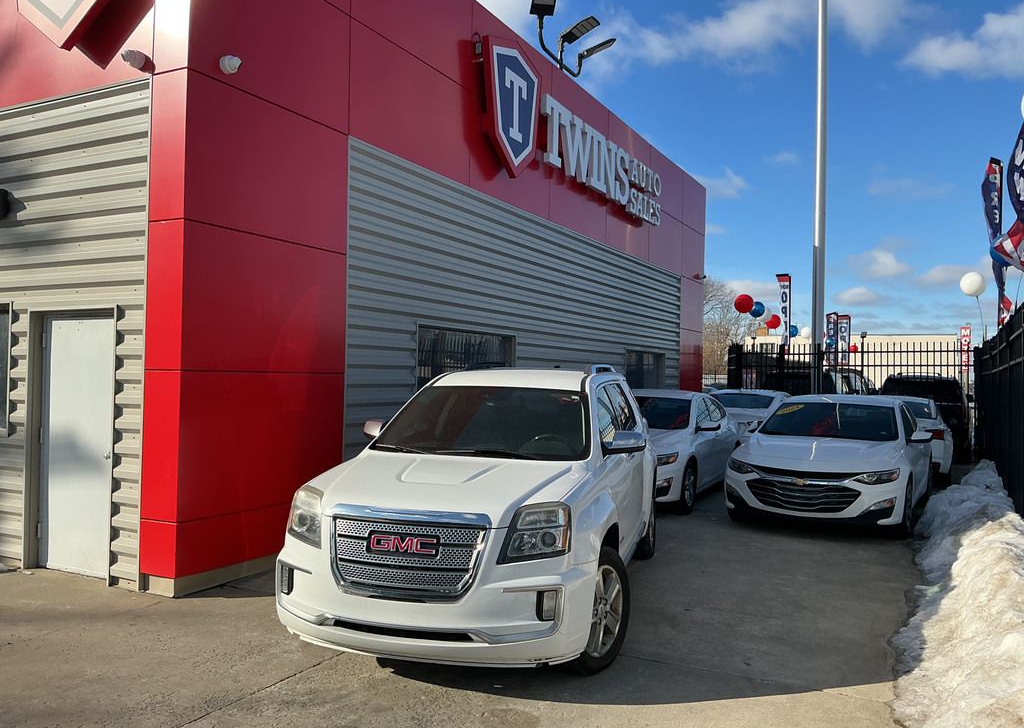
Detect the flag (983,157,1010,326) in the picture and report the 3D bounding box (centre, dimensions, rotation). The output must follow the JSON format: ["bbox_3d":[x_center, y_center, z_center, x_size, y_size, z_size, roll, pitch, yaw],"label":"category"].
[{"bbox_3d":[6.860,-1.720,12.150,0.550,2.450,0.170,2,-1,-36],"label":"flag"}]

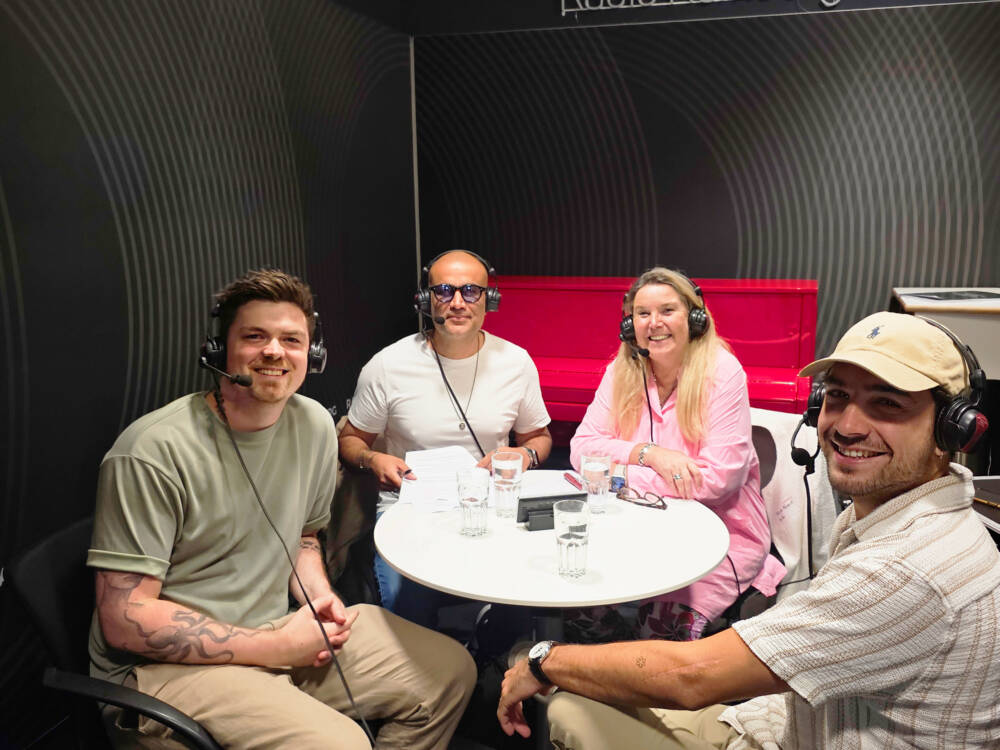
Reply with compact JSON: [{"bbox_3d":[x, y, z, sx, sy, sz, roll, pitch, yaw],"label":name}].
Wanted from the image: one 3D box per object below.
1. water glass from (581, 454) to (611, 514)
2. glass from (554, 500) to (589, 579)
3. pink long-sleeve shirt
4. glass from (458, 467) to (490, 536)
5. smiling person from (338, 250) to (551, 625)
[{"bbox_3d":[0.221,0.248,1.512,0.069,0.127,0.069,-1,9,0],"label":"water glass"},{"bbox_3d":[0.131,0.298,1.205,0.069,0.127,0.069,-1,9,0],"label":"glass"},{"bbox_3d":[0.474,0.231,1.774,0.530,0.610,0.520,4,10,26],"label":"pink long-sleeve shirt"},{"bbox_3d":[-0.055,0.269,1.401,0.069,0.127,0.069,-1,9,0],"label":"glass"},{"bbox_3d":[-0.143,0.349,1.776,0.570,1.330,0.730,-1,9,-3],"label":"smiling person"}]

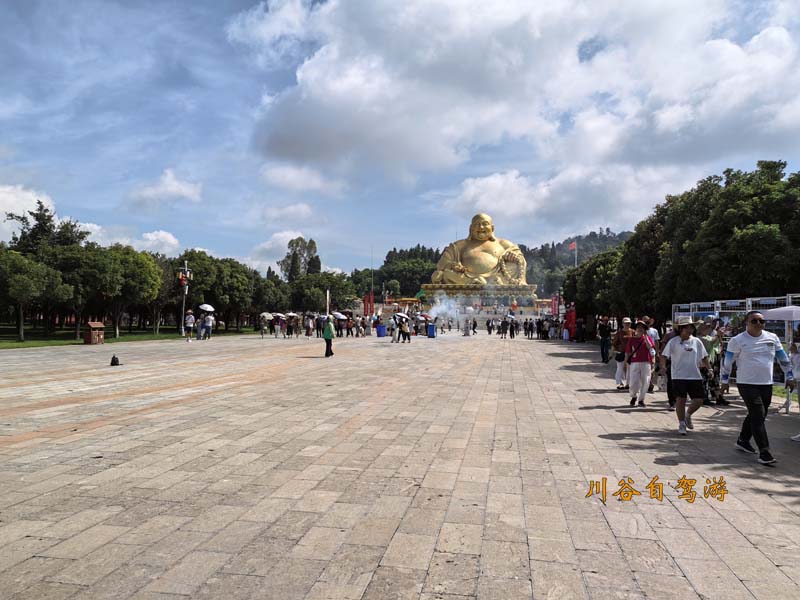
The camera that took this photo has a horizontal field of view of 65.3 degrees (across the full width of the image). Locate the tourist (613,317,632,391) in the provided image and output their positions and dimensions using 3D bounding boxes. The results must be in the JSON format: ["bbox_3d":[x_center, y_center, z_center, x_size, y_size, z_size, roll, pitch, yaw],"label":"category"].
[{"bbox_3d":[5.182,1.241,14.500,0.520,1.654,0.360,0,-2,12],"label":"tourist"}]

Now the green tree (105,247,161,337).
[{"bbox_3d":[-17.938,-0.555,42.000,4.000,6.361,4.000,0,-2,10],"label":"green tree"}]

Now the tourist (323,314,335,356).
[{"bbox_3d":[-2.865,1.442,25.000,0.500,1.680,0.500,0,-2,21],"label":"tourist"}]

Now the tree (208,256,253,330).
[{"bbox_3d":[-15.932,-0.520,59.000,4.400,6.800,4.400,1,-2,10],"label":"tree"}]

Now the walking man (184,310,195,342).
[{"bbox_3d":[-11.285,1.407,33.500,0.540,1.750,0.420,1,-2,-3],"label":"walking man"}]

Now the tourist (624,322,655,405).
[{"bbox_3d":[4.557,1.191,11.800,0.560,1.607,0.380,0,-2,12],"label":"tourist"}]

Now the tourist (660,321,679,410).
[{"bbox_3d":[4.971,1.175,11.300,0.520,1.608,0.360,0,-2,12],"label":"tourist"}]

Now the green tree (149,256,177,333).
[{"bbox_3d":[-17.471,-0.405,46.000,2.800,6.000,2.800,1,-2,10],"label":"green tree"}]

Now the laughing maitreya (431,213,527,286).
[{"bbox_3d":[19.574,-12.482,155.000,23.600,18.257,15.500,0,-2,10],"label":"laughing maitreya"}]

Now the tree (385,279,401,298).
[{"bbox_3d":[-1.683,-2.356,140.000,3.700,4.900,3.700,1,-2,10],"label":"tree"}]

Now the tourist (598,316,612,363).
[{"bbox_3d":[7.673,1.475,23.300,0.540,1.720,0.450,1,-2,6],"label":"tourist"}]

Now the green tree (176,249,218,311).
[{"bbox_3d":[-16.226,-0.641,50.000,4.300,6.891,4.300,0,-2,10],"label":"green tree"}]

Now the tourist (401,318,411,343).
[{"bbox_3d":[0.381,2.027,41.000,0.520,1.597,0.360,0,-2,21],"label":"tourist"}]

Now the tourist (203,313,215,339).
[{"bbox_3d":[-11.723,1.633,38.300,0.520,1.731,0.360,0,-2,12],"label":"tourist"}]

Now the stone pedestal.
[{"bbox_3d":[18.104,-0.963,143.000,25.500,5.300,18.000,1,-2,10],"label":"stone pedestal"}]

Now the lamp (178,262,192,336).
[{"bbox_3d":[-14.781,-0.103,43.000,1.000,5.100,1.000,1,-2,10],"label":"lamp"}]

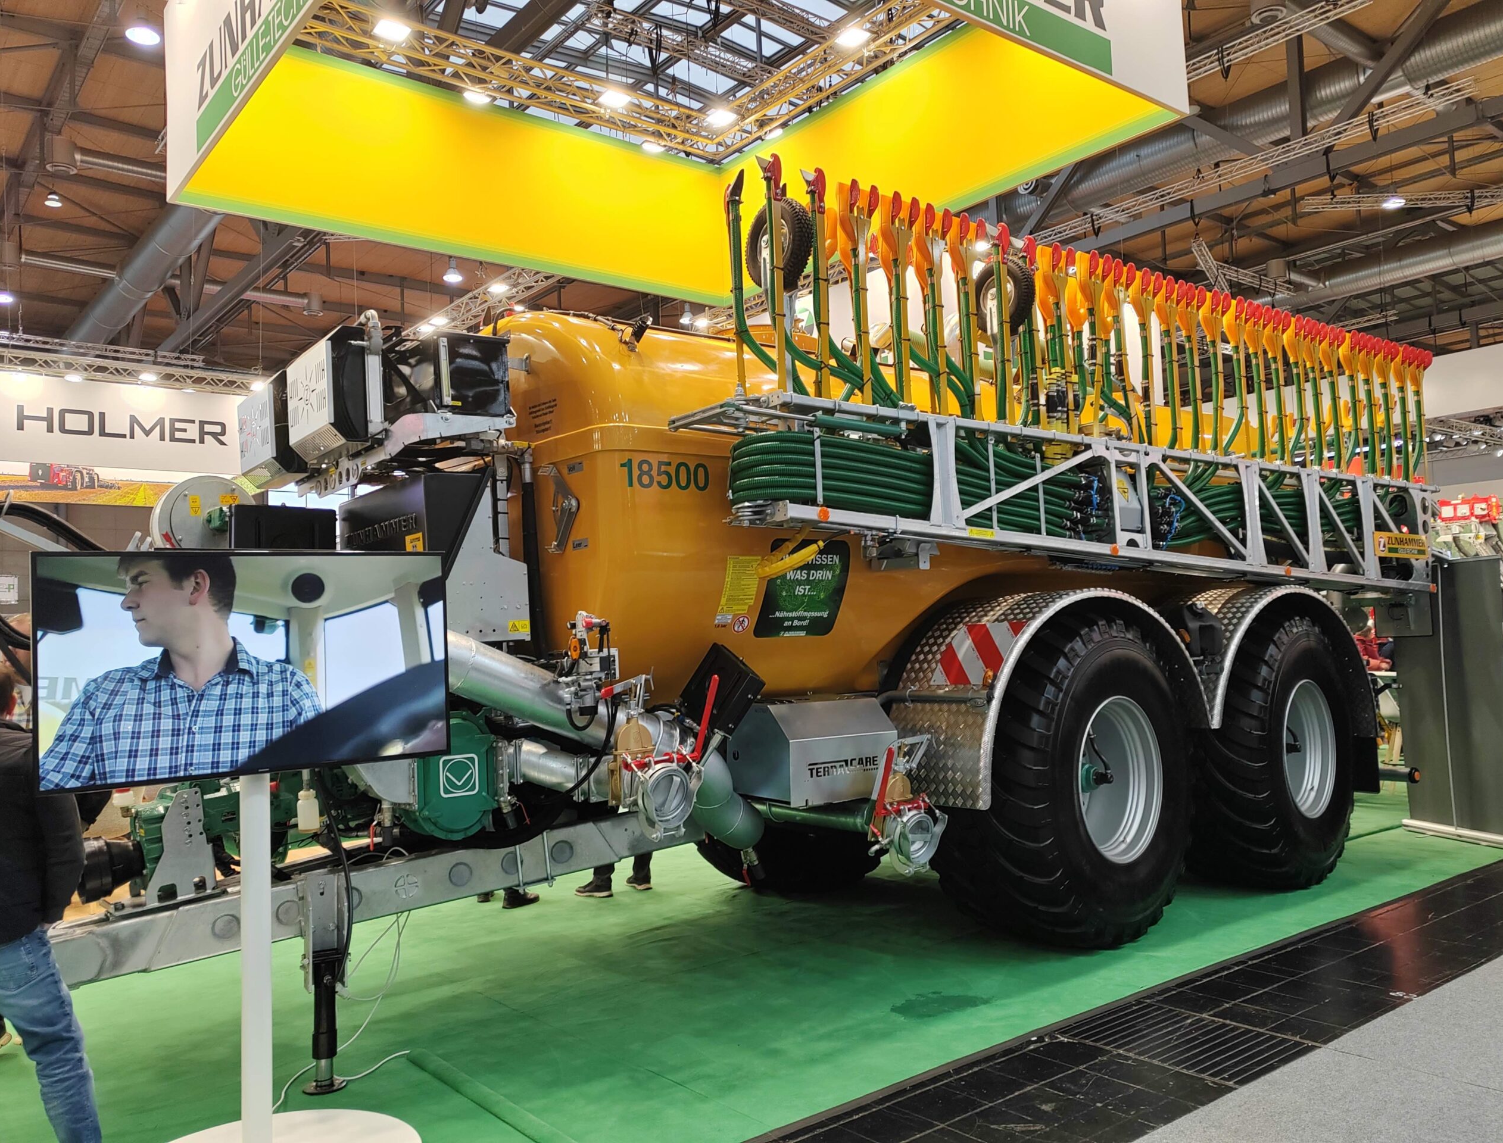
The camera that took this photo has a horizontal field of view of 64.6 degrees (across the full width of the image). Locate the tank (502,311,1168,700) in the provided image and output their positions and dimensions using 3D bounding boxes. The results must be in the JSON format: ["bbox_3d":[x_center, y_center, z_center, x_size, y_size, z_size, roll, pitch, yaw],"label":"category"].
[{"bbox_3d":[1.122,-0.232,7.485,6.300,1.950,2.300,1,-4,-39],"label":"tank"}]

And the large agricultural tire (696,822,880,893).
[{"bbox_3d":[0.326,1.224,8.100,1.790,1.760,0.770,1,-4,-39],"label":"large agricultural tire"}]

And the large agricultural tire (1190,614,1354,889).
[{"bbox_3d":[3.277,1.124,7.761,1.790,1.760,0.770,1,-5,-42],"label":"large agricultural tire"}]

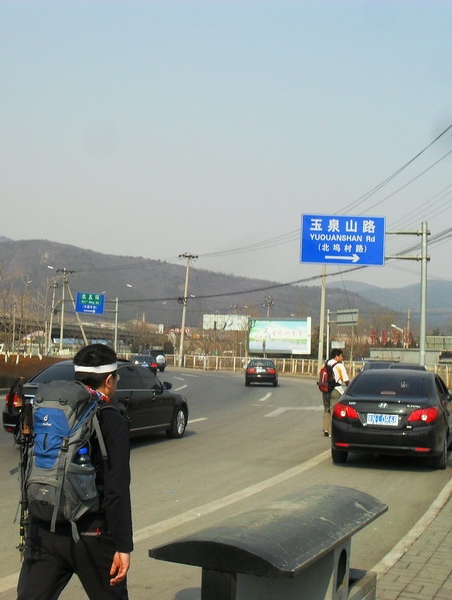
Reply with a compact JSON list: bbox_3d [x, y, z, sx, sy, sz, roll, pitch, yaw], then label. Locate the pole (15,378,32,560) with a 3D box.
[{"bbox_3d":[-0.851,0.712,3.400,0.080,0.760,0.070,-2,-5,25],"label":"pole"}]

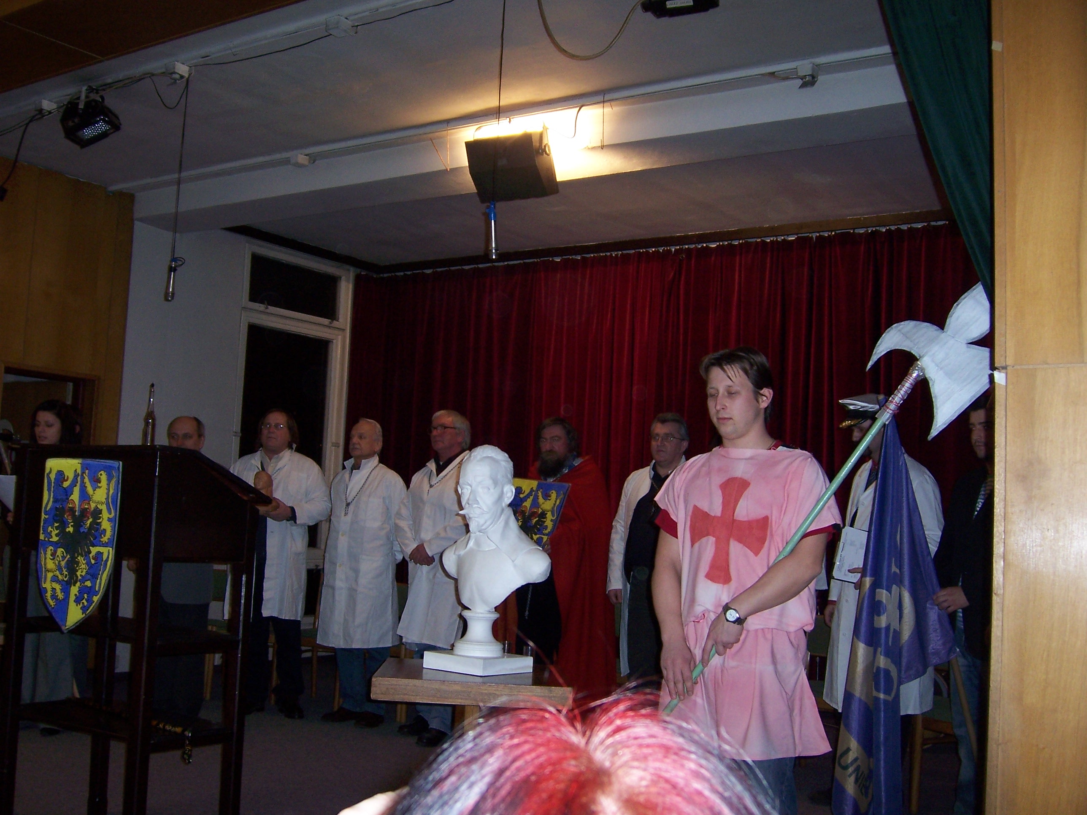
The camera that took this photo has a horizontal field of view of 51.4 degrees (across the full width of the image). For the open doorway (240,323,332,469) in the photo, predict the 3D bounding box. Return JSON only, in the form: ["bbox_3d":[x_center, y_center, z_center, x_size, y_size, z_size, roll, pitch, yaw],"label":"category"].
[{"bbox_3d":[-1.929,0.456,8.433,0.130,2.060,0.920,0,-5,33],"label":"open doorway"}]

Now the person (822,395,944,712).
[{"bbox_3d":[1.521,0.868,5.120,0.440,1.840,0.550,6,-6,-40],"label":"person"}]

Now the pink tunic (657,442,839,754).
[{"bbox_3d":[0.569,0.534,3.150,0.520,0.840,0.330,-1,-5,33],"label":"pink tunic"}]

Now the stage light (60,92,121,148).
[{"bbox_3d":[-2.064,-1.310,5.150,0.260,0.160,0.190,5,-42,-31],"label":"stage light"}]

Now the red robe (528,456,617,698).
[{"bbox_3d":[0.064,0.968,5.715,0.620,1.420,0.420,0,-5,32],"label":"red robe"}]

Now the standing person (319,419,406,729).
[{"bbox_3d":[-1.042,0.940,6.501,0.540,1.740,0.380,-1,-6,38],"label":"standing person"}]

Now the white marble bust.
[{"bbox_3d":[-0.155,0.394,3.650,0.370,0.530,0.260,-1,-5,33],"label":"white marble bust"}]

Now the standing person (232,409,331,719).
[{"bbox_3d":[-1.516,0.885,6.500,0.570,1.770,0.430,2,-4,10],"label":"standing person"}]

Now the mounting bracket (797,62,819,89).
[{"bbox_3d":[1.158,-1.454,4.950,0.080,0.090,0.080,-1,-5,33],"label":"mounting bracket"}]

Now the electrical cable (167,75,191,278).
[{"bbox_3d":[-1.603,-1.019,4.980,0.050,0.900,0.060,0,-5,33],"label":"electrical cable"}]

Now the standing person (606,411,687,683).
[{"bbox_3d":[0.574,0.910,5.416,0.580,1.760,0.380,0,-5,32],"label":"standing person"}]

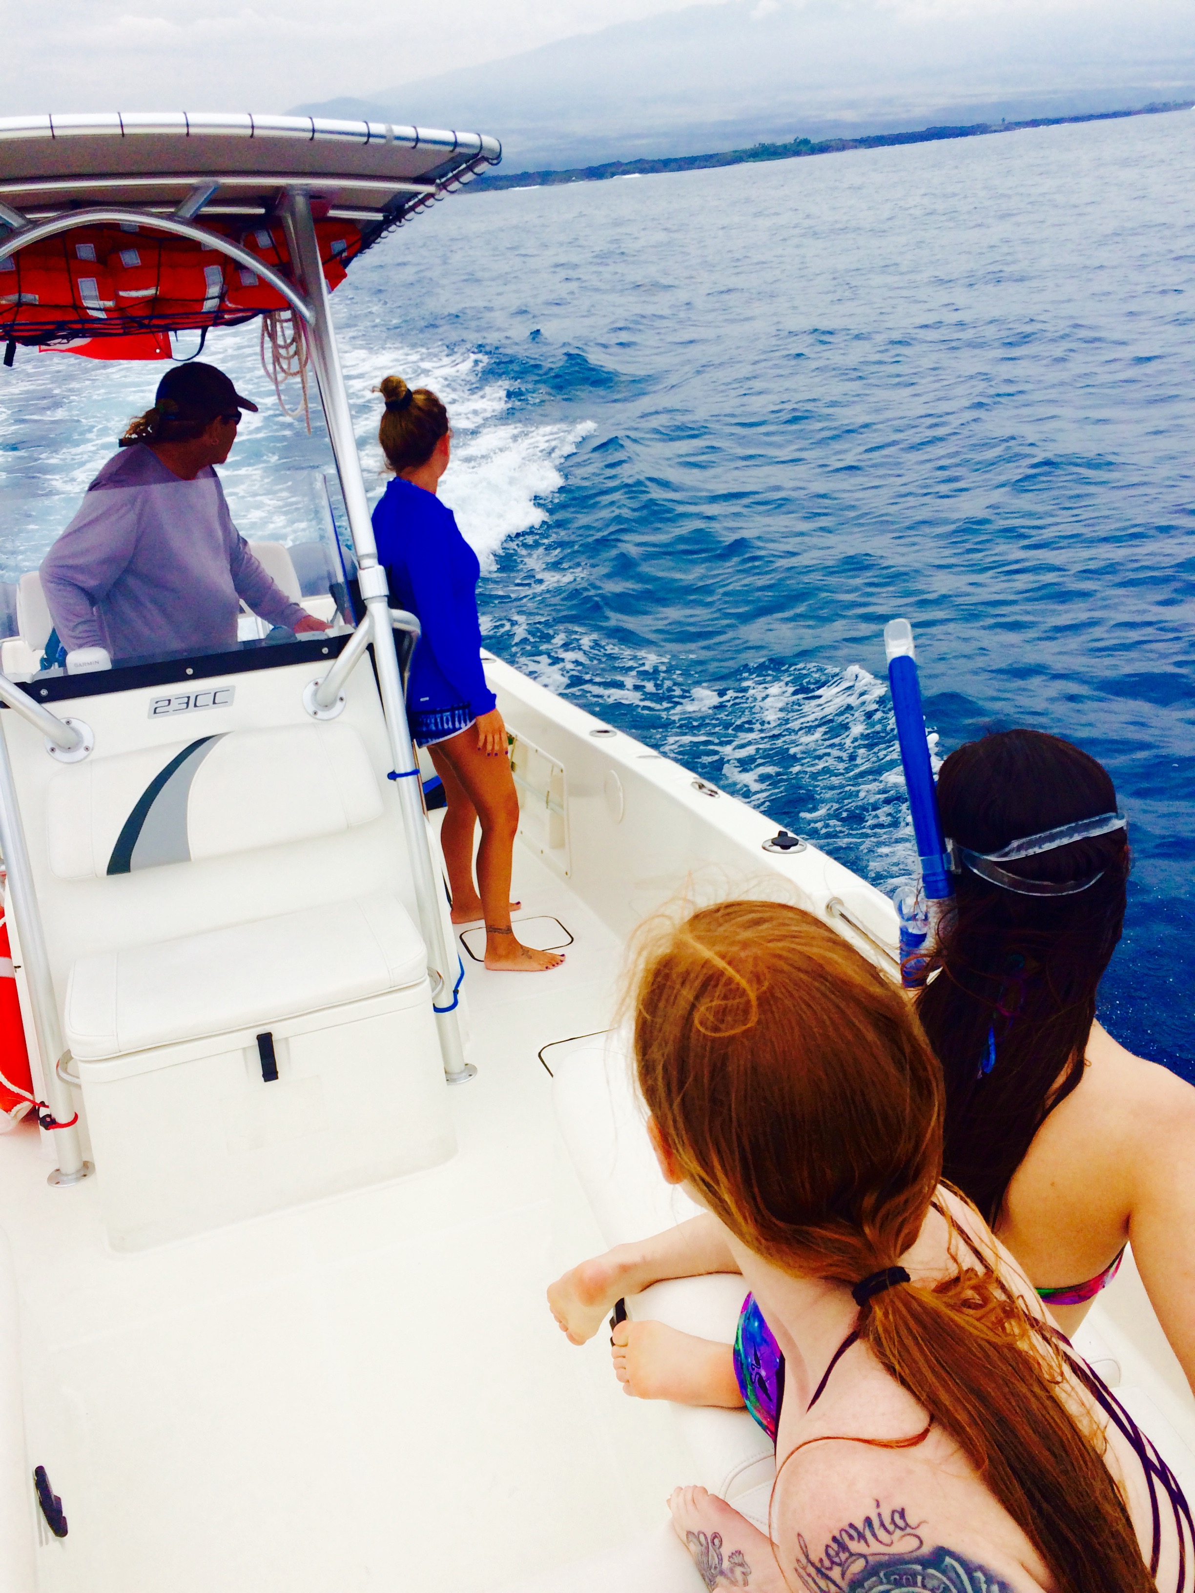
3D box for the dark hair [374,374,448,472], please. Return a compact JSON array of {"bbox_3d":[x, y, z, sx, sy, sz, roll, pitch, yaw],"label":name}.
[{"bbox_3d":[-0.473,-0.947,3.390,0.175,0.250,0.200,9,33,35],"label":"dark hair"}]

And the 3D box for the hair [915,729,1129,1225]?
[{"bbox_3d":[0.391,0.152,1.240,0.190,0.470,0.210,-2,23,2],"label":"hair"}]

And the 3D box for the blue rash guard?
[{"bbox_3d":[-0.442,-0.535,3.600,0.310,0.640,0.400,-17,27,-22],"label":"blue rash guard"}]

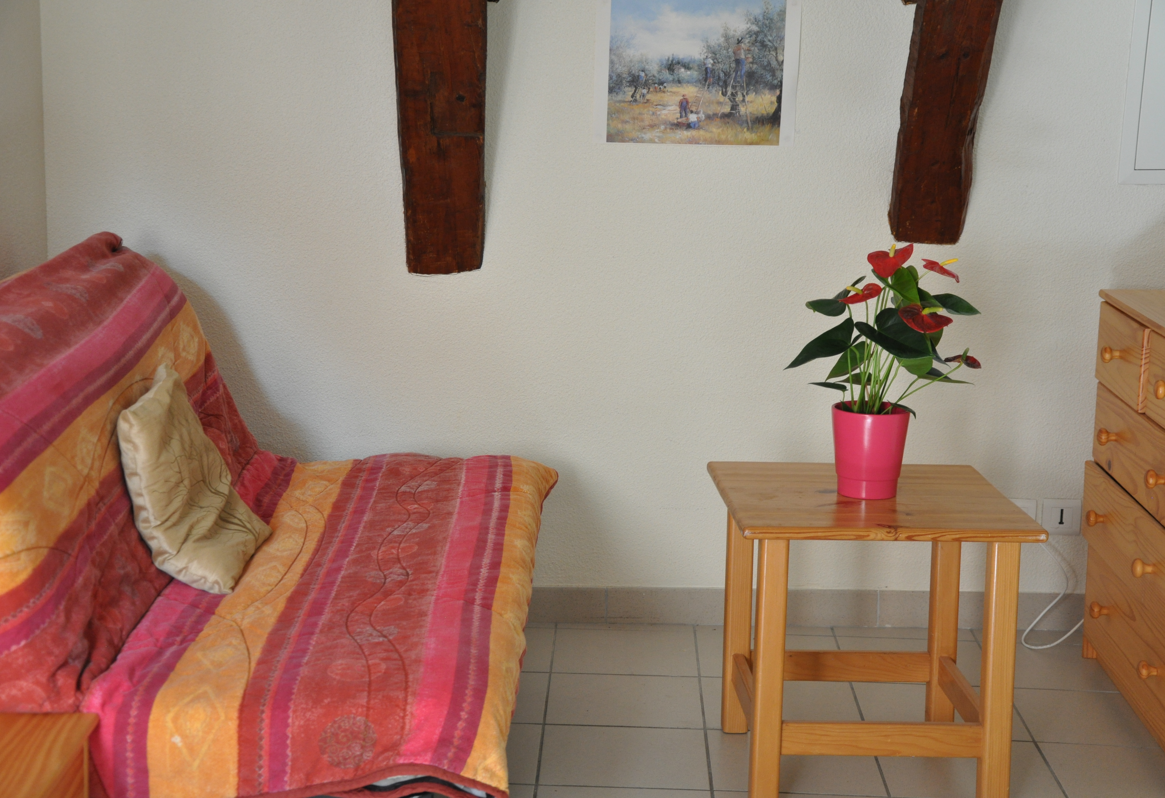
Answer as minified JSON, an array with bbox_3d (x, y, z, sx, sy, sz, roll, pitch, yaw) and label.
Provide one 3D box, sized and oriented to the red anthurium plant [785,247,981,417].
[{"bbox_3d":[0.523,-0.120,3.639,0.335,0.300,0.290,2,11,1],"label":"red anthurium plant"}]

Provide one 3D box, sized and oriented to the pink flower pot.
[{"bbox_3d":[0.502,0.090,3.678,0.134,0.152,0.134,2,11,1],"label":"pink flower pot"}]

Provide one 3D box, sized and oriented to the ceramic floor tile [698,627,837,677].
[{"bbox_3d":[0.392,0.538,4.386,0.299,0.010,0.333,2,11,1],"label":"ceramic floor tile"}]

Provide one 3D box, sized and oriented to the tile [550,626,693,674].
[{"bbox_3d":[0.088,0.529,4.386,0.299,0.010,0.324,2,11,1],"label":"tile"}]

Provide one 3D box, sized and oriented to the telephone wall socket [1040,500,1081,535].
[{"bbox_3d":[1.041,0.258,4.554,0.081,0.081,0.012,1,11,-3],"label":"telephone wall socket"}]

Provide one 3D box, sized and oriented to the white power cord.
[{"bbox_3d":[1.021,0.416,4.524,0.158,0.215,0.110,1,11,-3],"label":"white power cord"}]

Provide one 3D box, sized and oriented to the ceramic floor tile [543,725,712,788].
[{"bbox_3d":[0.076,0.648,3.777,0.299,0.010,0.299,2,11,1],"label":"ceramic floor tile"}]

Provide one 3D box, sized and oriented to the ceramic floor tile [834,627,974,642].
[{"bbox_3d":[0.699,0.514,4.556,0.299,0.010,0.078,2,11,1],"label":"ceramic floor tile"}]

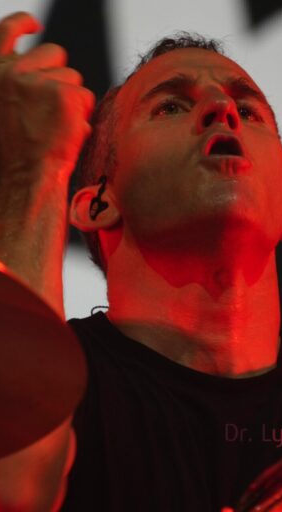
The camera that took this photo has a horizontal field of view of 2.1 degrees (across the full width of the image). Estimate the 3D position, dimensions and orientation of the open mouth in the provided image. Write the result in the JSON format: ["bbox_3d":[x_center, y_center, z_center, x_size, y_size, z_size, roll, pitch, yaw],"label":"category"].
[{"bbox_3d":[0.063,-0.083,5.880,0.030,0.018,0.011,3,-46,-10],"label":"open mouth"}]

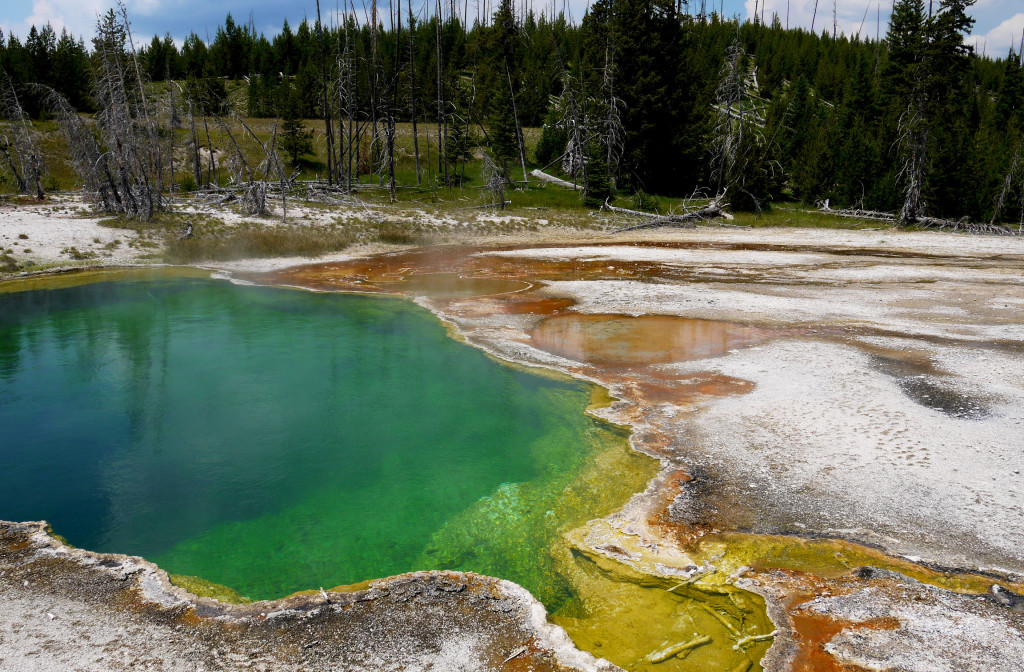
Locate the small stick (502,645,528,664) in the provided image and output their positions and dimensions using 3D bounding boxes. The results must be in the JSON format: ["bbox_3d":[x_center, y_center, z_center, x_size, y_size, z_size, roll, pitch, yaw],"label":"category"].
[{"bbox_3d":[0.014,1.445,4.025,0.020,0.015,0.159,8,13,38],"label":"small stick"}]

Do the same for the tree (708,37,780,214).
[{"bbox_3d":[11.997,-10.862,45.795,3.455,8.767,3.000,0,10,0],"label":"tree"}]

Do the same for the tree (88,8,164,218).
[{"bbox_3d":[-19.001,-10.967,43.743,3.484,9.866,3.200,0,10,0],"label":"tree"}]

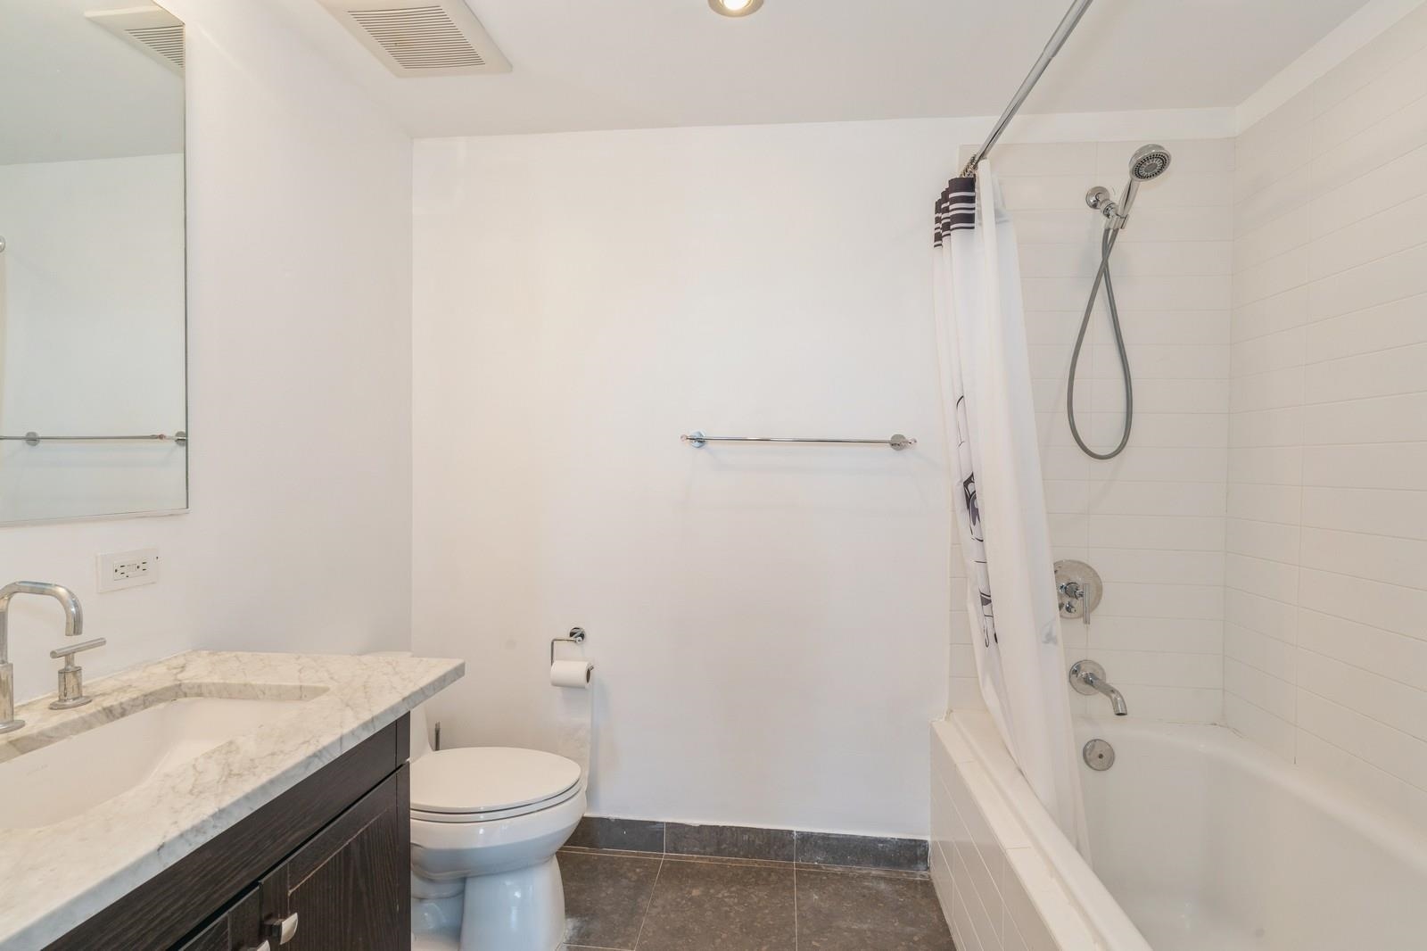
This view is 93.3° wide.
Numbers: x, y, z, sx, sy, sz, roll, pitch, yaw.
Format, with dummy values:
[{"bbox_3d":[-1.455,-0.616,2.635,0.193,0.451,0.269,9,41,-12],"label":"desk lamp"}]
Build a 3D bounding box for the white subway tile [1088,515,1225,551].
[{"bbox_3d":[1.322,0.172,2.011,0.382,0.100,0.010,1,1,6],"label":"white subway tile"}]

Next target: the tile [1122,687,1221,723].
[{"bbox_3d":[1.286,0.663,1.976,0.373,0.095,0.010,1,1,6],"label":"tile"}]

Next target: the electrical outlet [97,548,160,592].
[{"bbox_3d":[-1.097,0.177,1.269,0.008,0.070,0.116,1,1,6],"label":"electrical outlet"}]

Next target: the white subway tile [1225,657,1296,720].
[{"bbox_3d":[1.464,0.569,1.809,0.010,0.095,0.277,1,1,6],"label":"white subway tile"}]

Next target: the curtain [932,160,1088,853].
[{"bbox_3d":[0.735,0.004,1.727,0.230,1.720,0.600,1,1,6],"label":"curtain"}]

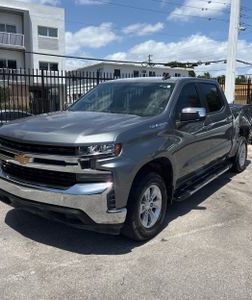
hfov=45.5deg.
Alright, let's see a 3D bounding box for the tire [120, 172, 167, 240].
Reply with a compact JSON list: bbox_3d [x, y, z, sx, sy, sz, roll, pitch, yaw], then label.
[{"bbox_3d":[0.195,0.611,3.421,0.260,0.780,0.780,7,12,35],"label":"tire"}]

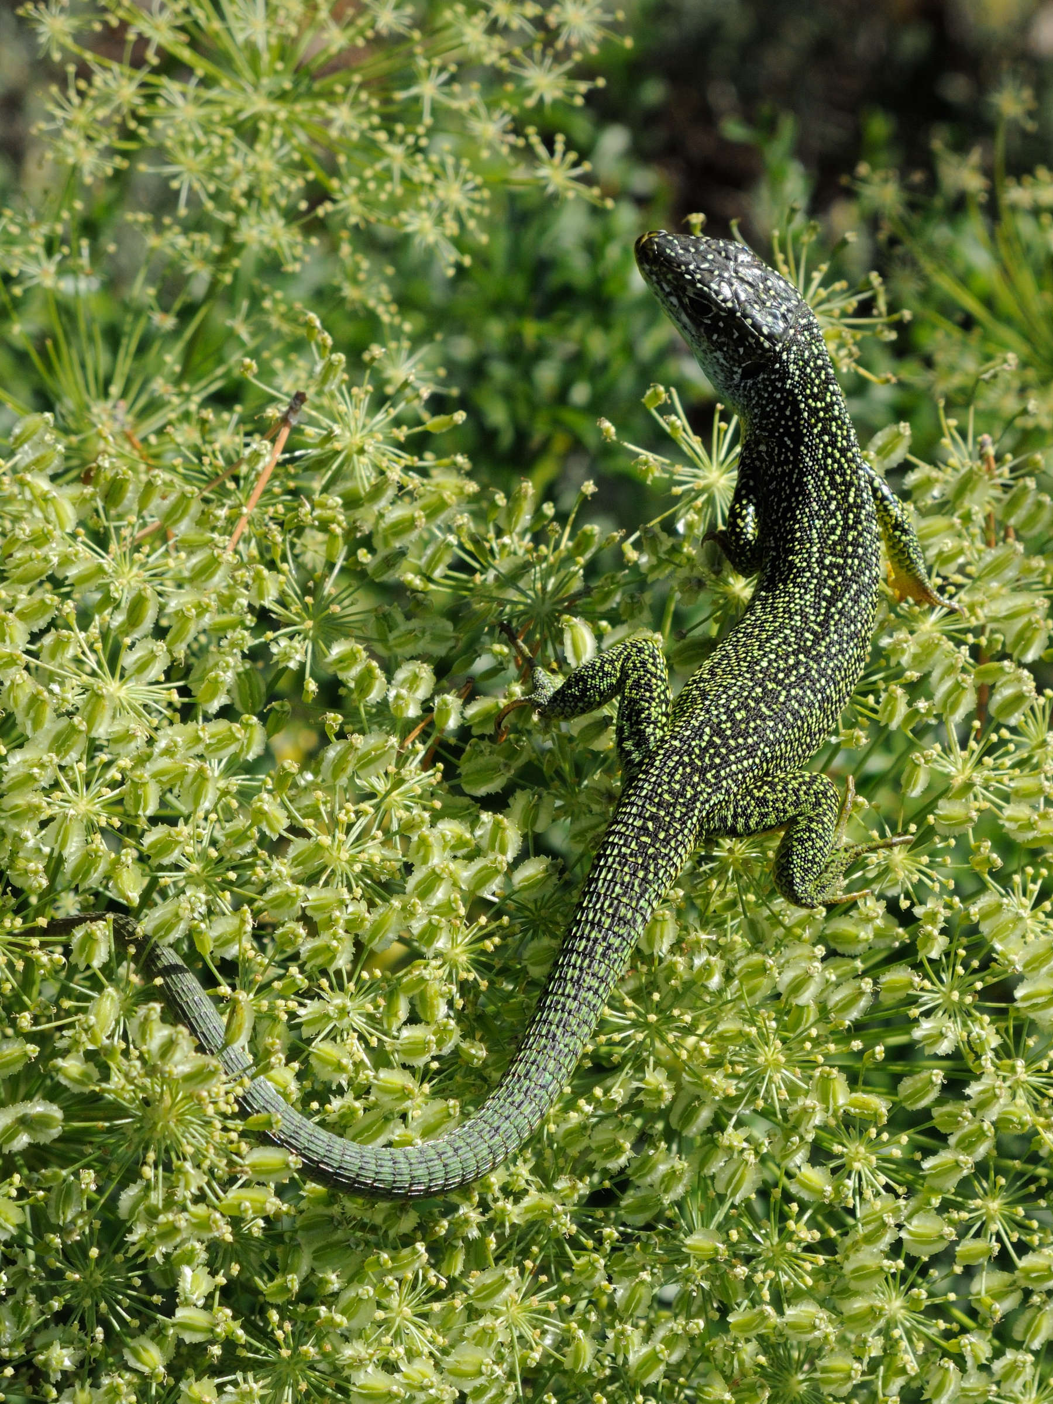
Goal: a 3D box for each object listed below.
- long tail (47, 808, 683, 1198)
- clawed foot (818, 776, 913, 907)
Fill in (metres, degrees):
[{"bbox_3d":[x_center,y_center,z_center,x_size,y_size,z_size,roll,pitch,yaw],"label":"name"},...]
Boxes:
[{"bbox_3d":[-0.021,0.039,0.730,0.087,0.028,0.057,0,43,0],"label":"long tail"},{"bbox_3d":[0.046,0.019,0.740,0.018,0.009,0.016,-27,49,-26],"label":"clawed foot"}]

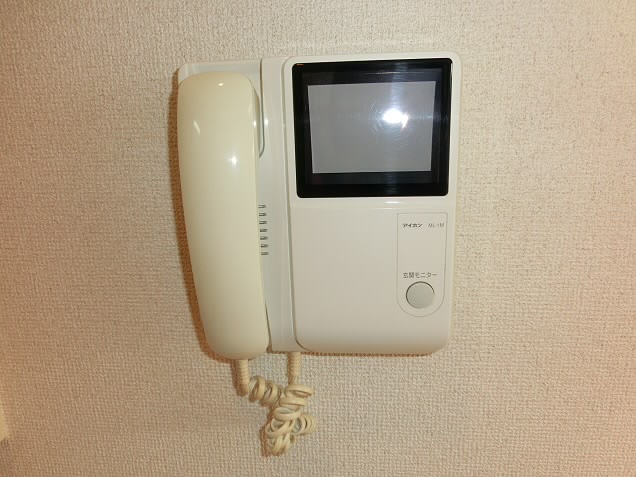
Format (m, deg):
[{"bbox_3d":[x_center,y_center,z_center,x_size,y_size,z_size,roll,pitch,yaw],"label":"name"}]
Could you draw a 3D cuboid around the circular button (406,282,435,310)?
[{"bbox_3d":[0.074,0.041,0.318,0.021,0.021,0.005,0,14,5],"label":"circular button"}]

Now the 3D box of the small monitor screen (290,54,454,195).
[{"bbox_3d":[0.035,-0.071,0.294,0.101,0.087,0.015,0,14,5],"label":"small monitor screen"}]

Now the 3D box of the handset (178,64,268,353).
[{"bbox_3d":[-0.065,-0.007,0.318,0.056,0.208,0.050,0,14,5],"label":"handset"}]

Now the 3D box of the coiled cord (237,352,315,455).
[{"bbox_3d":[-0.036,0.140,0.371,0.066,0.097,0.034,0,14,5],"label":"coiled cord"}]

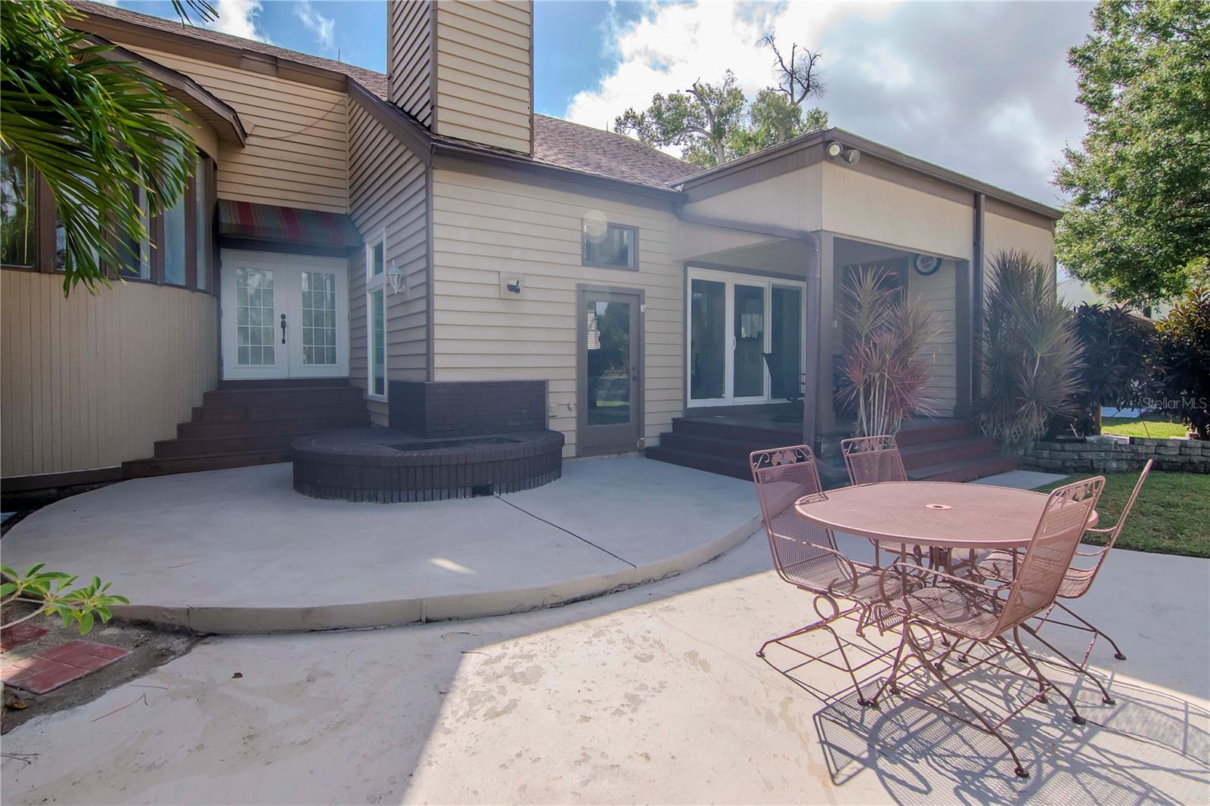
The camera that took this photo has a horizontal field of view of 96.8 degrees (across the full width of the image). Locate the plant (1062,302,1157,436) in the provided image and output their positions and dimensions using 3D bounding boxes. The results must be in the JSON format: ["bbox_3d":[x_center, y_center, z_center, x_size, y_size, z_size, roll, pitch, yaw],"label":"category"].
[{"bbox_3d":[7.200,-0.494,7.700,1.300,1.850,1.200,3,5,43],"label":"plant"}]

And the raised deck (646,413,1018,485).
[{"bbox_3d":[2.669,0.476,7.049,3.700,0.500,3.400,-3,5,-32],"label":"raised deck"}]

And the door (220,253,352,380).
[{"bbox_3d":[-5.220,-1.436,8.880,1.820,2.060,0.120,-3,5,-32],"label":"door"}]

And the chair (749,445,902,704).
[{"bbox_3d":[1.046,0.700,2.437,0.580,0.940,0.640,-3,5,-37],"label":"chair"}]

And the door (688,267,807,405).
[{"bbox_3d":[2.350,-1.020,8.650,2.450,2.080,0.140,-3,5,-32],"label":"door"}]

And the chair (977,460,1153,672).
[{"bbox_3d":[2.011,0.691,2.410,0.580,0.940,0.640,-4,5,-42],"label":"chair"}]

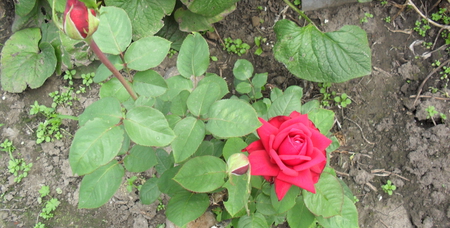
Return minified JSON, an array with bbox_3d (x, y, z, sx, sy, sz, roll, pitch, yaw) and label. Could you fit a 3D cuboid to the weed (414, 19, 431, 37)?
[{"bbox_3d":[0.485,-0.210,1.119,0.039,0.025,0.046,0,58,0],"label":"weed"}]

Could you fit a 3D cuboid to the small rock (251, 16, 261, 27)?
[{"bbox_3d":[0.075,-0.229,1.127,0.025,0.016,0.025,0,55,0],"label":"small rock"}]

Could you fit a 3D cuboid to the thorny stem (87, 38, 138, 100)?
[{"bbox_3d":[-0.136,-0.054,0.565,0.012,0.103,0.012,-13,46,20],"label":"thorny stem"}]

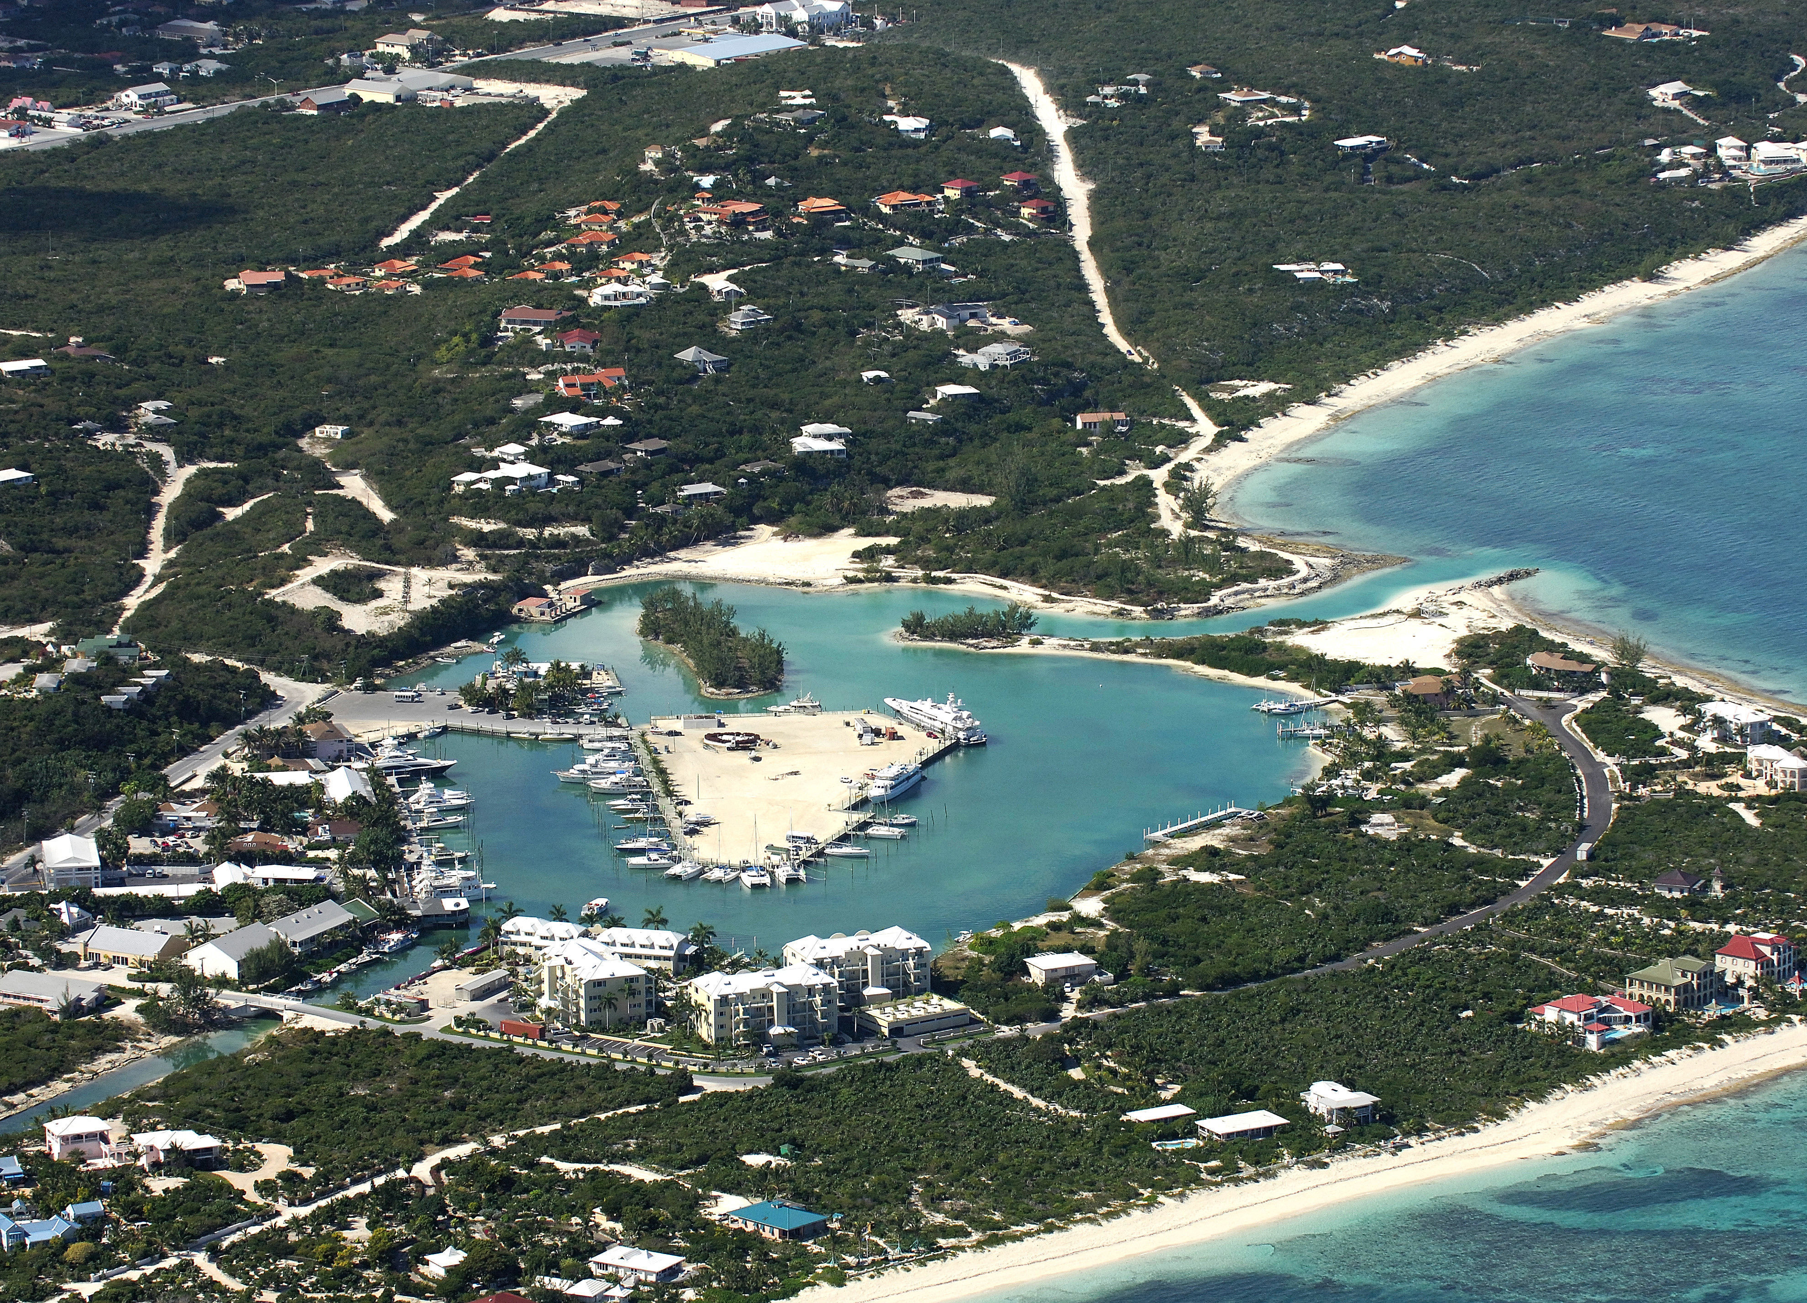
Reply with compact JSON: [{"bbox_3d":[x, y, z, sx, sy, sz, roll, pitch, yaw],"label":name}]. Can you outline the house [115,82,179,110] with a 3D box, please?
[{"bbox_3d":[-330.590,-243.150,3508.370,14.500,8.600,21.500,10,17,40],"label":"house"}]

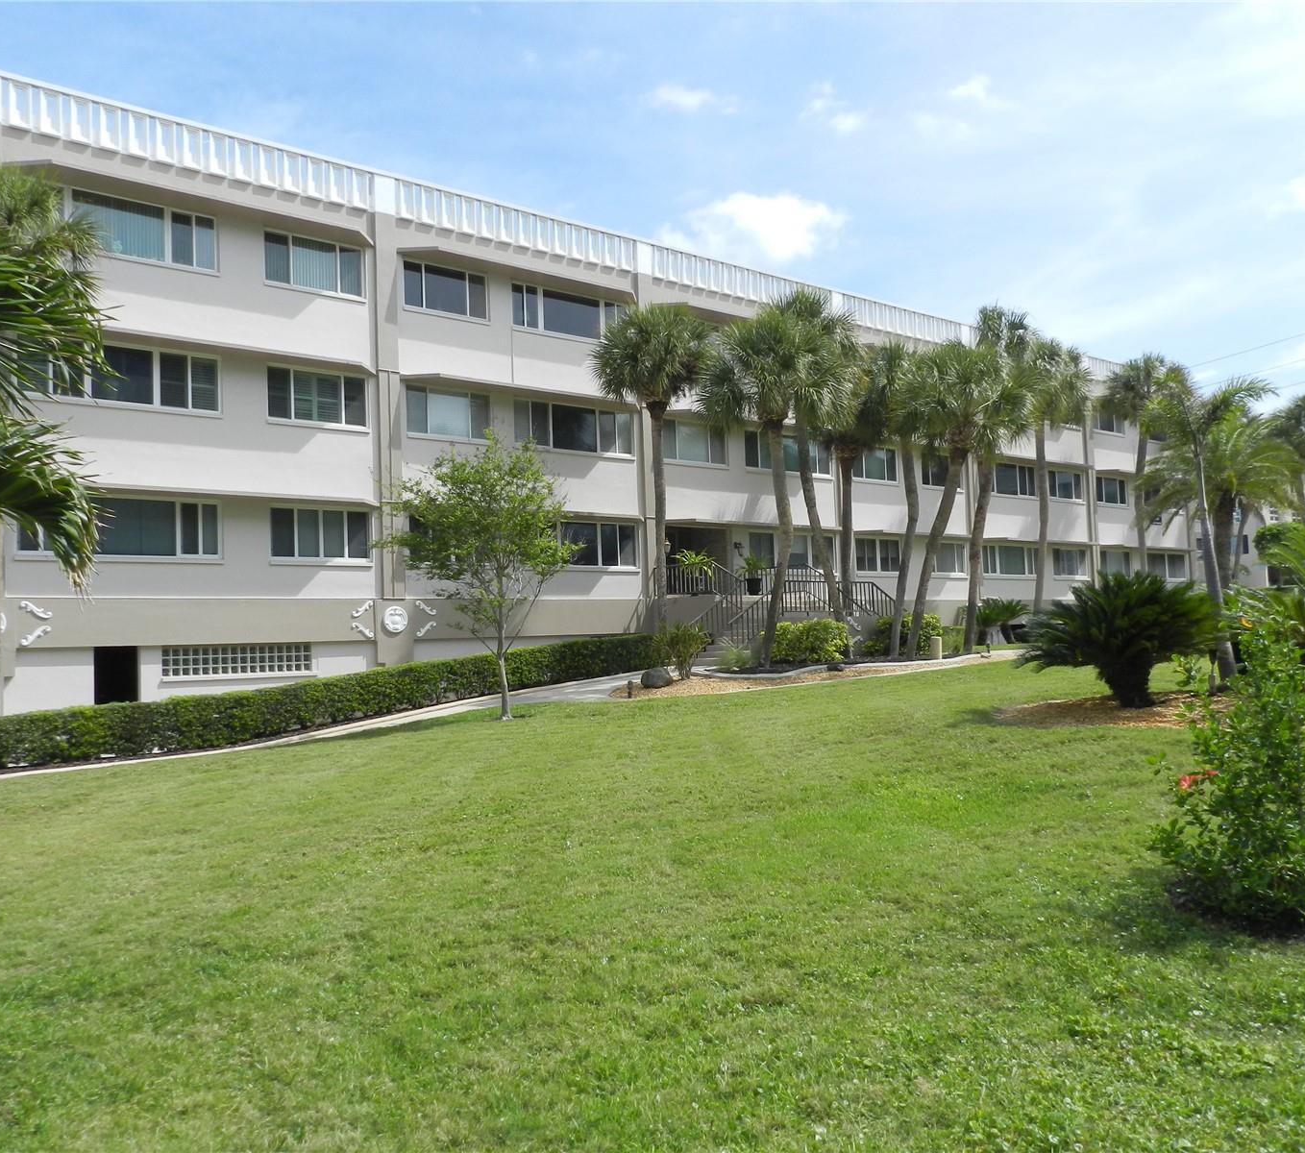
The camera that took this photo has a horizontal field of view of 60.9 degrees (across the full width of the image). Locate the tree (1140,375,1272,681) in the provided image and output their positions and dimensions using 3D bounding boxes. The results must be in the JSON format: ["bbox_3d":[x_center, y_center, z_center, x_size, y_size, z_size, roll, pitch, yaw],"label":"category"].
[{"bbox_3d":[7.297,-0.671,14.600,1.690,4.138,1.605,-3,-4,27],"label":"tree"}]

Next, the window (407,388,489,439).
[{"bbox_3d":[-4.969,-3.998,27.266,2.325,1.269,0.150,1,-5,-39],"label":"window"}]

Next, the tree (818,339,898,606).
[{"bbox_3d":[6.084,-2.370,32.700,2.414,9.091,2.414,-2,-3,11],"label":"tree"}]

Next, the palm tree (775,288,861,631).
[{"bbox_3d":[4.010,-2.857,29.540,3.004,9.867,2.800,-2,-4,0],"label":"palm tree"}]

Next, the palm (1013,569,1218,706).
[{"bbox_3d":[5.240,0.710,12.500,2.272,1.514,2.158,-3,-4,23],"label":"palm"}]

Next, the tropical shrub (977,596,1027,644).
[{"bbox_3d":[10.685,1.343,34.000,1.618,1.471,1.537,-3,-3,17],"label":"tropical shrub"}]

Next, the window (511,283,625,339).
[{"bbox_3d":[-2.050,-6.847,29.377,3.885,1.152,0.150,1,-5,-39],"label":"window"}]

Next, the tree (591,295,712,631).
[{"bbox_3d":[0.086,-2.518,29.826,3.200,9.755,3.200,-2,-4,0],"label":"tree"}]

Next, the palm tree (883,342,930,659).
[{"bbox_3d":[6.933,-2.049,30.300,2.000,8.400,2.100,-2,-3,0],"label":"palm tree"}]

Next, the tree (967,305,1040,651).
[{"bbox_3d":[10.055,-2.884,31.729,2.849,9.951,2.600,-2,-4,0],"label":"tree"}]

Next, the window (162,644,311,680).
[{"bbox_3d":[-8.802,1.807,23.713,3.158,0.660,0.130,1,-4,-39],"label":"window"}]

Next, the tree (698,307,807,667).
[{"bbox_3d":[2.345,-2.027,25.500,2.673,8.276,2.593,-2,-3,5],"label":"tree"}]

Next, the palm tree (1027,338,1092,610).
[{"bbox_3d":[13.947,-3.227,38.255,2.786,10.043,2.750,-2,-4,0],"label":"palm tree"}]

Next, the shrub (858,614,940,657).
[{"bbox_3d":[6.555,1.562,29.345,2.159,1.190,1.500,-2,-4,0],"label":"shrub"}]

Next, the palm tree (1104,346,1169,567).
[{"bbox_3d":[19.421,-3.713,43.785,2.900,10.294,2.900,-2,-4,0],"label":"palm tree"}]

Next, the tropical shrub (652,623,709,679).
[{"bbox_3d":[0.679,1.751,26.140,1.329,1.383,1.250,-2,-4,0],"label":"tropical shrub"}]

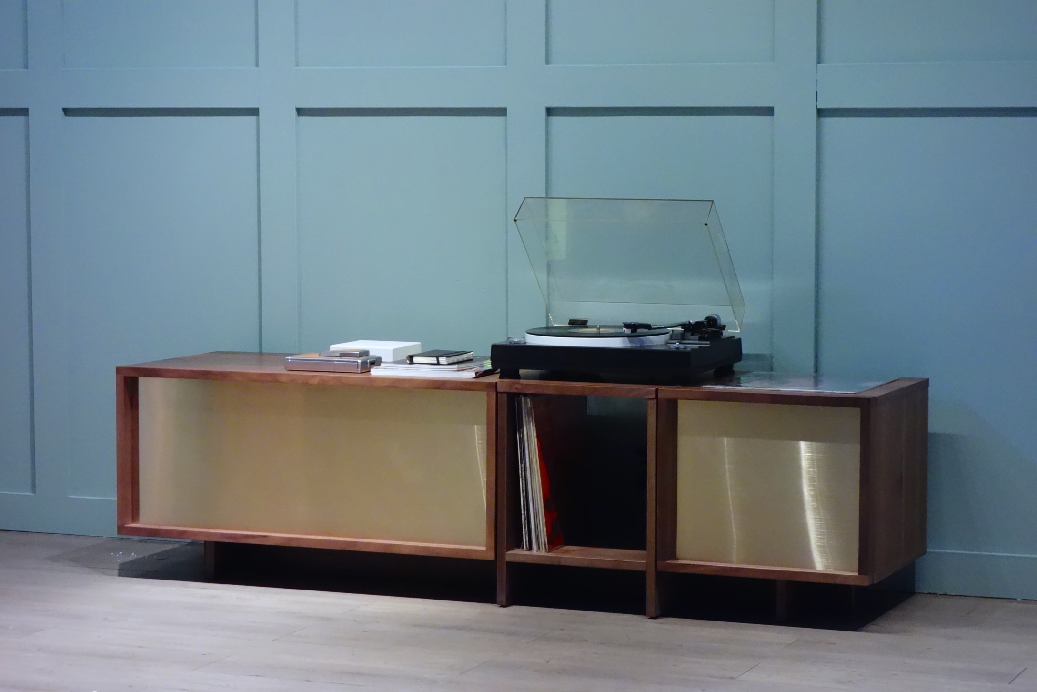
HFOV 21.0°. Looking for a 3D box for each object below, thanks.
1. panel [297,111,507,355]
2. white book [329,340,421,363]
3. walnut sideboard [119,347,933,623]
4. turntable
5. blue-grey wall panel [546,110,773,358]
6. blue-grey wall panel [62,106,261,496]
[{"bbox_3d":[-0.258,-0.072,6.218,0.515,0.912,0.020,2,5,23],"label":"panel"},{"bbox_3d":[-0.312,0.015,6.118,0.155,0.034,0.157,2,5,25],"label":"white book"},{"bbox_3d":[-0.009,0.283,5.893,1.673,0.456,0.431,2,5,23],"label":"walnut sideboard"},{"bbox_3d":[0.216,-0.121,5.787,0.429,0.367,0.377,2,5,23],"label":"turntable"},{"bbox_3d":[0.300,-0.052,5.983,0.516,0.912,0.020,2,5,23],"label":"blue-grey wall panel"},{"bbox_3d":[-0.819,-0.092,6.455,0.518,0.912,0.020,2,5,23],"label":"blue-grey wall panel"}]

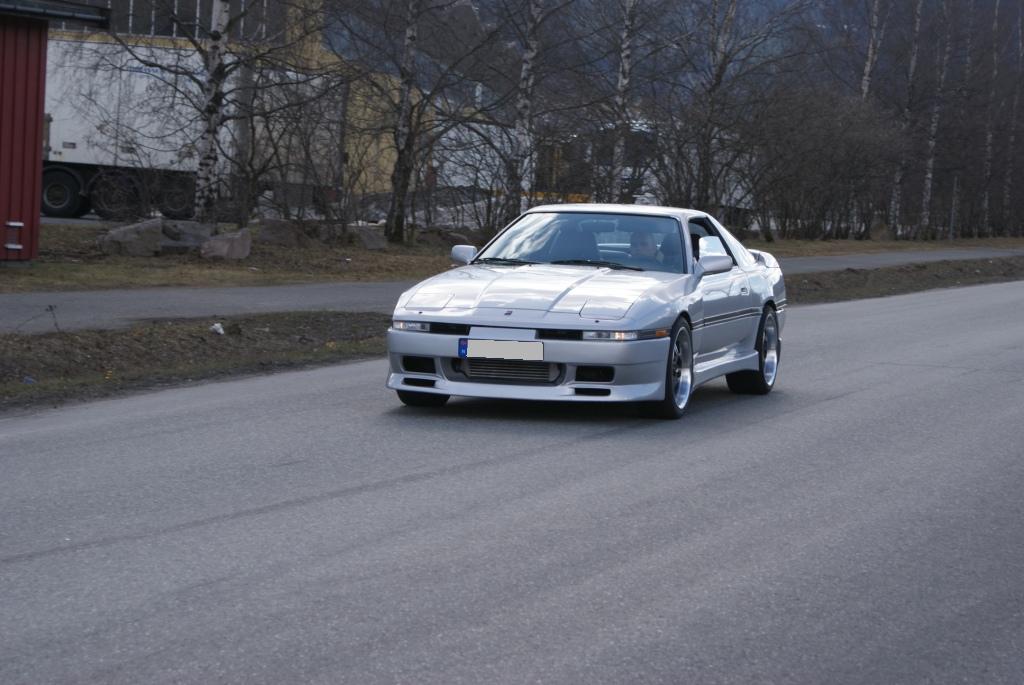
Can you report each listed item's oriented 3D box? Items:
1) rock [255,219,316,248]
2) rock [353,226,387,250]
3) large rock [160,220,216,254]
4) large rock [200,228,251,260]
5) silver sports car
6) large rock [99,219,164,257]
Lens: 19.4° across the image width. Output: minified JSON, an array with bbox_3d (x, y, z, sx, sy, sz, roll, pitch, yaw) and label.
[{"bbox_3d":[-3.849,-1.844,50.800,1.040,0.500,0.750,2,3,-4],"label":"rock"},{"bbox_3d":[-2.517,-1.837,52.800,0.600,0.420,0.450,3,3,-3],"label":"rock"},{"bbox_3d":[-5.026,-1.642,46.300,0.920,0.500,0.620,2,3,-6],"label":"large rock"},{"bbox_3d":[-4.226,-1.446,44.100,0.720,0.450,0.550,2,3,-6],"label":"large rock"},{"bbox_3d":[0.621,-0.264,19.702,1.780,1.280,4.630,3,3,17],"label":"silver sports car"},{"bbox_3d":[-5.602,-1.542,43.900,0.920,0.540,0.650,2,3,-7],"label":"large rock"}]

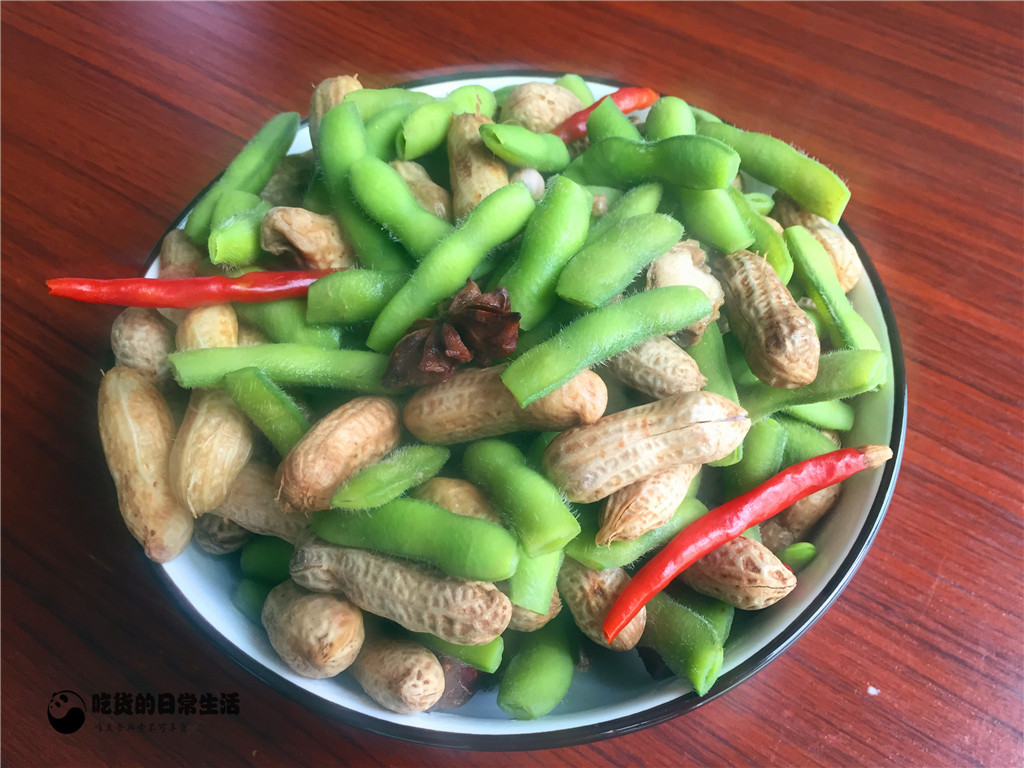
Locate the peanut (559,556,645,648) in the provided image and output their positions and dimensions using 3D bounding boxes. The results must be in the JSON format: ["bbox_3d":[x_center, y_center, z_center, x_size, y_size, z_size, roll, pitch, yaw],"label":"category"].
[{"bbox_3d":[0.019,0.046,0.189,0.016,0.015,0.026,-27,74,-12],"label":"peanut"}]

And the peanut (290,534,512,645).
[{"bbox_3d":[-0.023,0.041,0.175,0.047,0.016,0.016,9,60,11],"label":"peanut"}]

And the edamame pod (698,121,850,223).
[{"bbox_3d":[0.067,-0.057,0.225,0.049,0.011,0.012,37,66,23],"label":"edamame pod"}]

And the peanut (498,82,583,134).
[{"bbox_3d":[0.010,-0.071,0.232,0.026,0.016,0.016,34,64,17],"label":"peanut"}]

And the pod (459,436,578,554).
[{"bbox_3d":[0.001,0.021,0.166,0.013,0.011,0.027,-31,54,-17],"label":"pod"}]

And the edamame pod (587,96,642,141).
[{"bbox_3d":[0.033,-0.063,0.233,0.013,0.011,0.035,-26,74,-11],"label":"edamame pod"}]

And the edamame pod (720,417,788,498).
[{"bbox_3d":[0.052,0.020,0.188,0.012,0.010,0.030,25,84,15],"label":"edamame pod"}]

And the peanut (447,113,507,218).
[{"bbox_3d":[-0.009,-0.055,0.218,0.014,0.015,0.035,-5,62,-3],"label":"peanut"}]

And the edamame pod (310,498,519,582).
[{"bbox_3d":[-0.021,0.032,0.177,0.045,0.011,0.012,10,60,11],"label":"edamame pod"}]

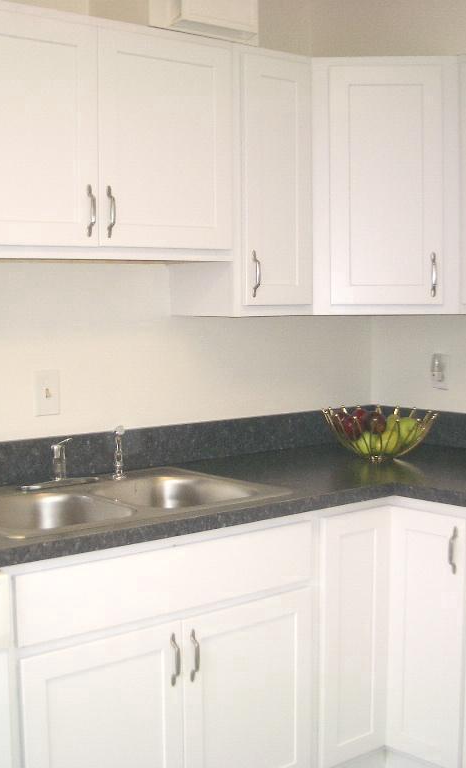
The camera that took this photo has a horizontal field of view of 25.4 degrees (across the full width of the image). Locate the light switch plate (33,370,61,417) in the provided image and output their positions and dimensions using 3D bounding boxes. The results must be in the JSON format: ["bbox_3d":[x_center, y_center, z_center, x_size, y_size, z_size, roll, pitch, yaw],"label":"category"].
[{"bbox_3d":[-0.514,0.026,2.897,0.073,0.120,0.014,-4,6,-40],"label":"light switch plate"}]

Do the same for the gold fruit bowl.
[{"bbox_3d":[0.460,0.166,3.249,0.355,0.150,0.355,0,4,0],"label":"gold fruit bowl"}]

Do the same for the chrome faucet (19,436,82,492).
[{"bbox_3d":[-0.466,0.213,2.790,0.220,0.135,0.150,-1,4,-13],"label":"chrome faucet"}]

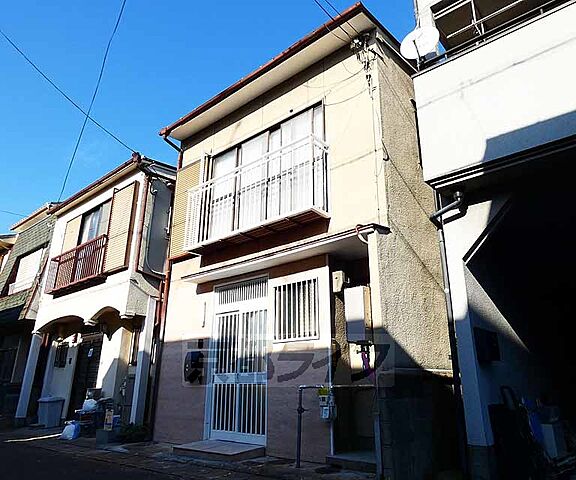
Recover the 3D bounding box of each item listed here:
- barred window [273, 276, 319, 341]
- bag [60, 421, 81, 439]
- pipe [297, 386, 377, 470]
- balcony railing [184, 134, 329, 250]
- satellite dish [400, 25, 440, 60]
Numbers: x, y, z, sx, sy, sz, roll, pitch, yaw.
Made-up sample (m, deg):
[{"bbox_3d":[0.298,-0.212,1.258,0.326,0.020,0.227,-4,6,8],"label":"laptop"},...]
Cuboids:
[{"bbox_3d":[0.079,0.961,4.958,0.792,0.824,0.109,-15,-25,35],"label":"barred window"},{"bbox_3d":[-3.634,3.183,6.080,0.290,0.310,0.280,-15,-25,35],"label":"bag"},{"bbox_3d":[0.503,2.015,3.910,1.037,0.859,0.158,-15,-25,35],"label":"pipe"},{"bbox_3d":[-0.627,-0.604,5.869,2.770,1.156,0.405,-15,-25,35],"label":"balcony railing"},{"bbox_3d":[1.850,-2.768,5.100,0.500,0.500,0.280,-12,-23,30],"label":"satellite dish"}]

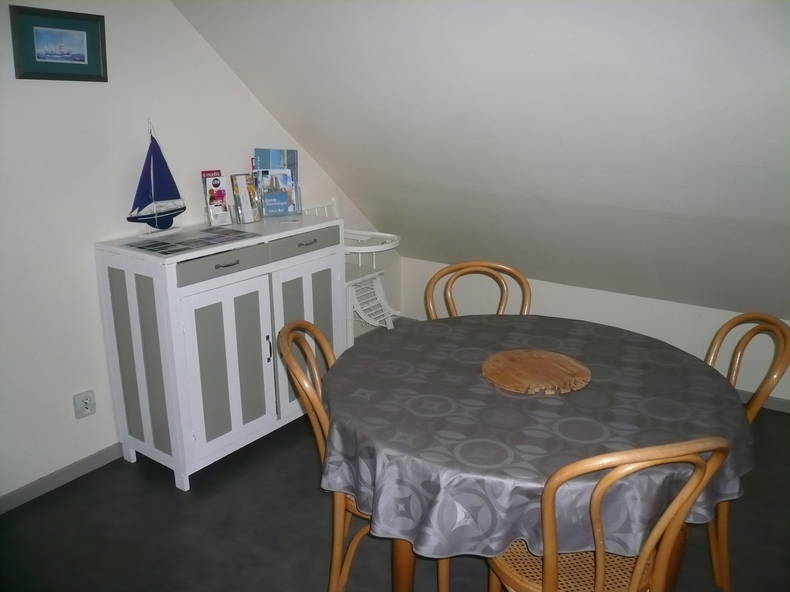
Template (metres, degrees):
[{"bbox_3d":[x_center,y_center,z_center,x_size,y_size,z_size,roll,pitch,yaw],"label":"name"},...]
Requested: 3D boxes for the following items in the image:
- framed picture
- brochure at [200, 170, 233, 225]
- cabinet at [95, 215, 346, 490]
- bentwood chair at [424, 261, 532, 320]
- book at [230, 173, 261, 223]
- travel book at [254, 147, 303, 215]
[{"bbox_3d":[-1.136,-0.848,2.171,0.022,0.223,0.324,18,24,30],"label":"framed picture"},{"bbox_3d":[-0.791,-0.428,2.804,0.095,0.234,0.035,-15,9,-41],"label":"brochure"},{"bbox_3d":[-0.680,0.166,2.800,0.401,0.912,0.970,12,20,33],"label":"cabinet"},{"bbox_3d":[0.335,0.363,2.240,0.420,0.880,0.500,-2,17,-8],"label":"bentwood chair"},{"bbox_3d":[-0.677,-0.433,2.869,0.035,0.210,0.116,-5,10,40],"label":"book"},{"bbox_3d":[-0.555,-0.538,3.048,0.197,0.308,0.050,-6,7,-22],"label":"travel book"}]

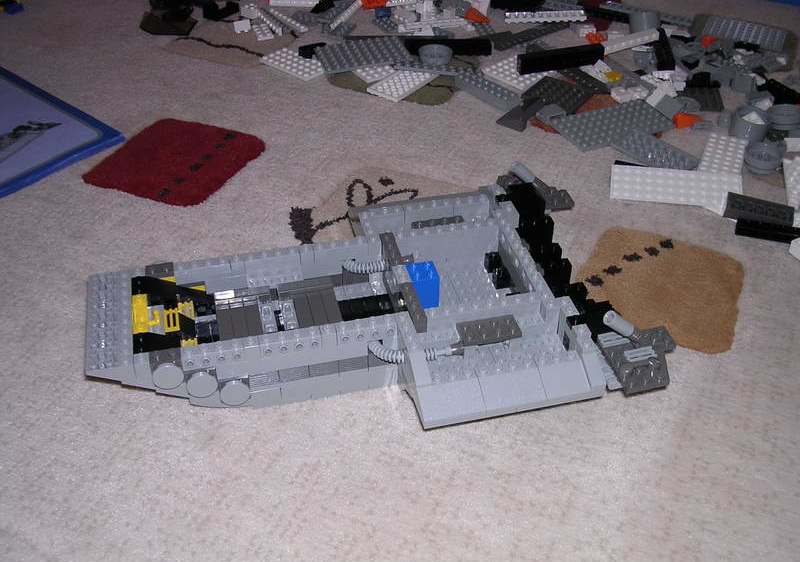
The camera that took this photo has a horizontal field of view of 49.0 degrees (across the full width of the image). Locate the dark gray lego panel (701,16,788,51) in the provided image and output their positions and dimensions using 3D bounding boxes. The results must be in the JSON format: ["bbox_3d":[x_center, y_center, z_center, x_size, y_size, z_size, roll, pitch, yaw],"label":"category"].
[{"bbox_3d":[0.359,-0.259,0.918,0.080,0.005,0.048,16,43,15],"label":"dark gray lego panel"}]

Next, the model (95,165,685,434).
[{"bbox_3d":[-0.015,0.012,0.504,0.312,0.060,0.185,-8,40,-11],"label":"model"}]

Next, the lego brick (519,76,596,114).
[{"bbox_3d":[0.137,-0.162,0.761,0.048,0.005,0.048,23,42,25],"label":"lego brick"}]

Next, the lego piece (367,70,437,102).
[{"bbox_3d":[0.003,-0.170,0.756,0.032,0.005,0.064,26,44,25],"label":"lego piece"}]

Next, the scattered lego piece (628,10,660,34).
[{"bbox_3d":[0.243,-0.255,0.878,0.026,0.020,0.026,11,40,12],"label":"scattered lego piece"}]

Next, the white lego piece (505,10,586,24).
[{"bbox_3d":[0.142,-0.261,0.864,0.080,0.005,0.016,-2,39,-2],"label":"white lego piece"}]

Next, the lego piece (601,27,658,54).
[{"bbox_3d":[0.223,-0.232,0.853,0.062,0.009,0.011,-15,42,0],"label":"lego piece"}]

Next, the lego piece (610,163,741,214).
[{"bbox_3d":[0.207,-0.069,0.659,0.096,0.005,0.032,6,56,9],"label":"lego piece"}]

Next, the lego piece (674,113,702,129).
[{"bbox_3d":[0.240,-0.133,0.734,0.025,0.010,0.015,-8,40,-11],"label":"lego piece"}]

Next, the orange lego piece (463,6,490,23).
[{"bbox_3d":[0.079,-0.273,0.901,0.026,0.010,0.015,17,42,19],"label":"orange lego piece"}]

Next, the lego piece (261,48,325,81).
[{"bbox_3d":[-0.096,-0.198,0.806,0.064,0.005,0.032,29,47,33],"label":"lego piece"}]

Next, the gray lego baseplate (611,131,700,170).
[{"bbox_3d":[0.208,-0.103,0.711,0.064,0.005,0.032,33,49,30],"label":"gray lego baseplate"}]

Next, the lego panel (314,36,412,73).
[{"bbox_3d":[-0.034,-0.204,0.790,0.080,0.005,0.048,-12,43,-14],"label":"lego panel"}]

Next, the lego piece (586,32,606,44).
[{"bbox_3d":[0.193,-0.238,0.862,0.019,0.009,0.015,0,39,0],"label":"lego piece"}]

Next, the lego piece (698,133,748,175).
[{"bbox_3d":[0.257,-0.097,0.699,0.032,0.005,0.068,16,41,18],"label":"lego piece"}]

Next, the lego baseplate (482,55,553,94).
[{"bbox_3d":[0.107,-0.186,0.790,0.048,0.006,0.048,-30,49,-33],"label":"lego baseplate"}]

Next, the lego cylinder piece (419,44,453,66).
[{"bbox_3d":[0.033,-0.214,0.827,0.030,0.010,0.030,1,41,-1],"label":"lego cylinder piece"}]

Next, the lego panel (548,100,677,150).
[{"bbox_3d":[0.177,-0.129,0.732,0.096,0.005,0.048,-17,44,-22],"label":"lego panel"}]

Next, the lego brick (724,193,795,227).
[{"bbox_3d":[0.260,-0.051,0.637,0.048,0.010,0.016,11,43,10],"label":"lego brick"}]

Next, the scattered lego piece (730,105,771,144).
[{"bbox_3d":[0.287,-0.127,0.716,0.026,0.019,0.026,17,42,19],"label":"scattered lego piece"}]

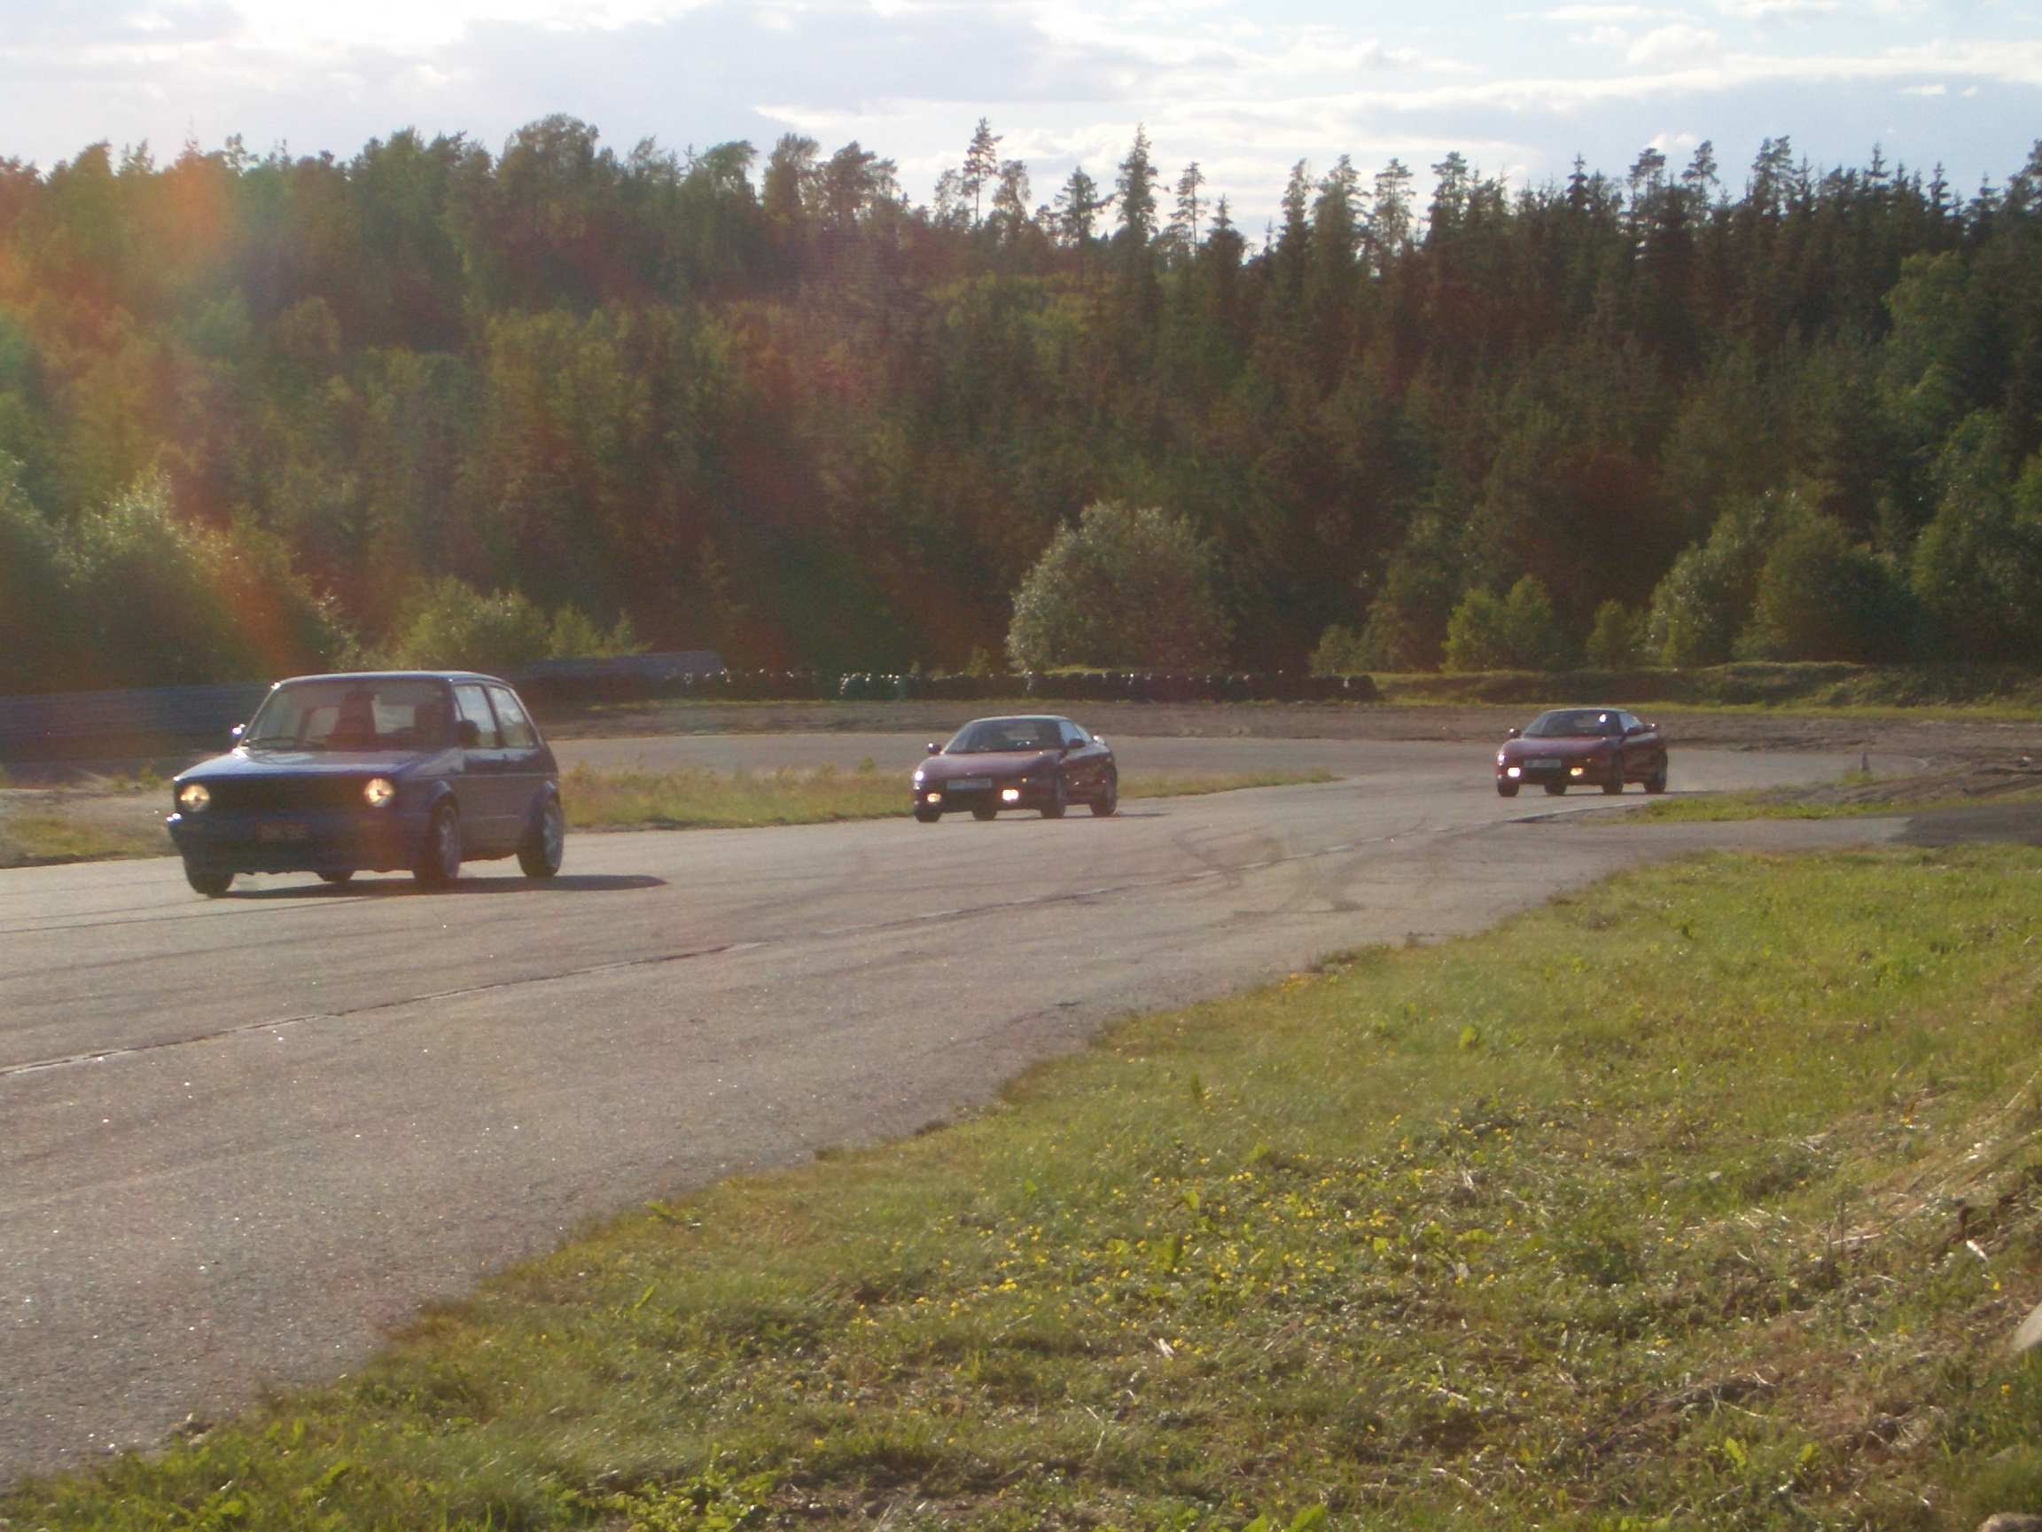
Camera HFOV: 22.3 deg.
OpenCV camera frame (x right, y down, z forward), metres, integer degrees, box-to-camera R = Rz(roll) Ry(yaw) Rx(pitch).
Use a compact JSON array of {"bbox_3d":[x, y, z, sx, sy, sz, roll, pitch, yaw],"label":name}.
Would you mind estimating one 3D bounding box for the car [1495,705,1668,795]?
[{"bbox_3d":[7.933,-0.205,73.332,1.700,1.230,4.170,-1,0,21],"label":"car"}]

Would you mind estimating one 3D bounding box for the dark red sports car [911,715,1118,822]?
[{"bbox_3d":[-0.053,0.011,61.232,1.700,1.230,4.170,-1,0,15],"label":"dark red sports car"}]

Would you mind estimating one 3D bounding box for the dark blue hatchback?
[{"bbox_3d":[-4.135,0.094,33.327,1.630,1.370,3.800,-1,0,10],"label":"dark blue hatchback"}]

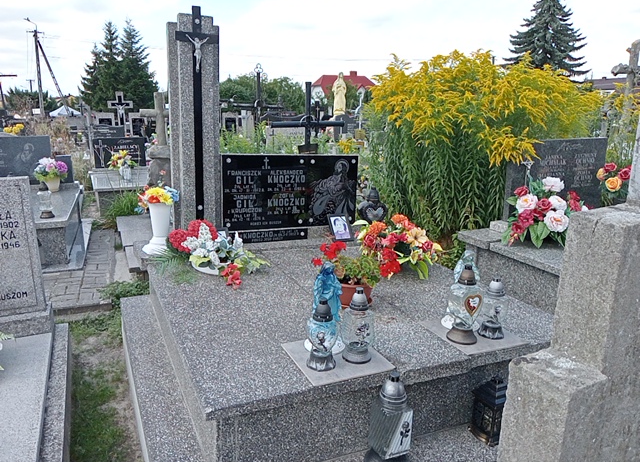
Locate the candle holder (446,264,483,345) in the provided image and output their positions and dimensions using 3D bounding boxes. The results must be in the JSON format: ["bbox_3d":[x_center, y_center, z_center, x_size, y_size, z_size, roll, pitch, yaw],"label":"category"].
[{"bbox_3d":[0.616,0.306,2.175,0.140,0.330,0.130,-2,13,-16],"label":"candle holder"}]

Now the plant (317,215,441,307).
[{"bbox_3d":[0.342,0.124,2.872,0.475,0.366,0.851,13,18,36],"label":"plant"}]

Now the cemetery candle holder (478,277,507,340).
[{"bbox_3d":[0.771,0.331,2.276,0.120,0.258,0.120,3,13,2],"label":"cemetery candle holder"}]

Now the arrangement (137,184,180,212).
[{"bbox_3d":[-1.030,-0.214,3.302,0.280,0.190,0.250,-4,14,-24],"label":"arrangement"}]

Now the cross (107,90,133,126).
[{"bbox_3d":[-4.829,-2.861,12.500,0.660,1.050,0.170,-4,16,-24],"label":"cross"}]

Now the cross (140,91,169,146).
[{"bbox_3d":[-1.596,-1.113,5.146,0.354,0.520,0.103,-4,14,-24],"label":"cross"}]

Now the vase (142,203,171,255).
[{"bbox_3d":[-1.046,-0.028,3.388,0.216,0.315,0.216,-4,14,-24],"label":"vase"}]

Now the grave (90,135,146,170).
[{"bbox_3d":[-2.920,-1.141,7.593,0.727,0.434,0.103,-4,14,-24],"label":"grave"}]

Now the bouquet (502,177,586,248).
[{"bbox_3d":[1.240,-0.120,2.842,0.465,0.342,0.396,-4,16,-24],"label":"bouquet"}]

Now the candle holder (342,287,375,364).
[{"bbox_3d":[0.152,0.357,1.981,0.125,0.285,0.125,2,13,0],"label":"candle holder"}]

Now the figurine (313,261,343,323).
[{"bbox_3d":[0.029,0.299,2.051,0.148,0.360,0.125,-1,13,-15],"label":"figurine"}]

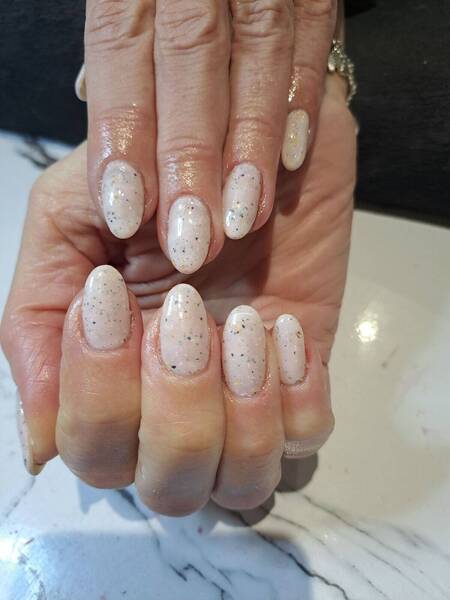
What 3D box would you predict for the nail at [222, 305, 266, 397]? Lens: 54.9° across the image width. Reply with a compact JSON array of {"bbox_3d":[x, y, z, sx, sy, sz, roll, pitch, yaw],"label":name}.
[{"bbox_3d":[0.005,0.013,0.117,0.012,0.005,0.025,-4,70,2],"label":"nail"}]

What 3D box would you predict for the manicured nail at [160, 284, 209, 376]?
[{"bbox_3d":[-0.011,0.008,0.115,0.013,0.005,0.025,-2,70,-3],"label":"manicured nail"}]

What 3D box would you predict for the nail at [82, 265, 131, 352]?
[{"bbox_3d":[-0.031,0.002,0.114,0.012,0.005,0.024,3,70,-8],"label":"nail"}]

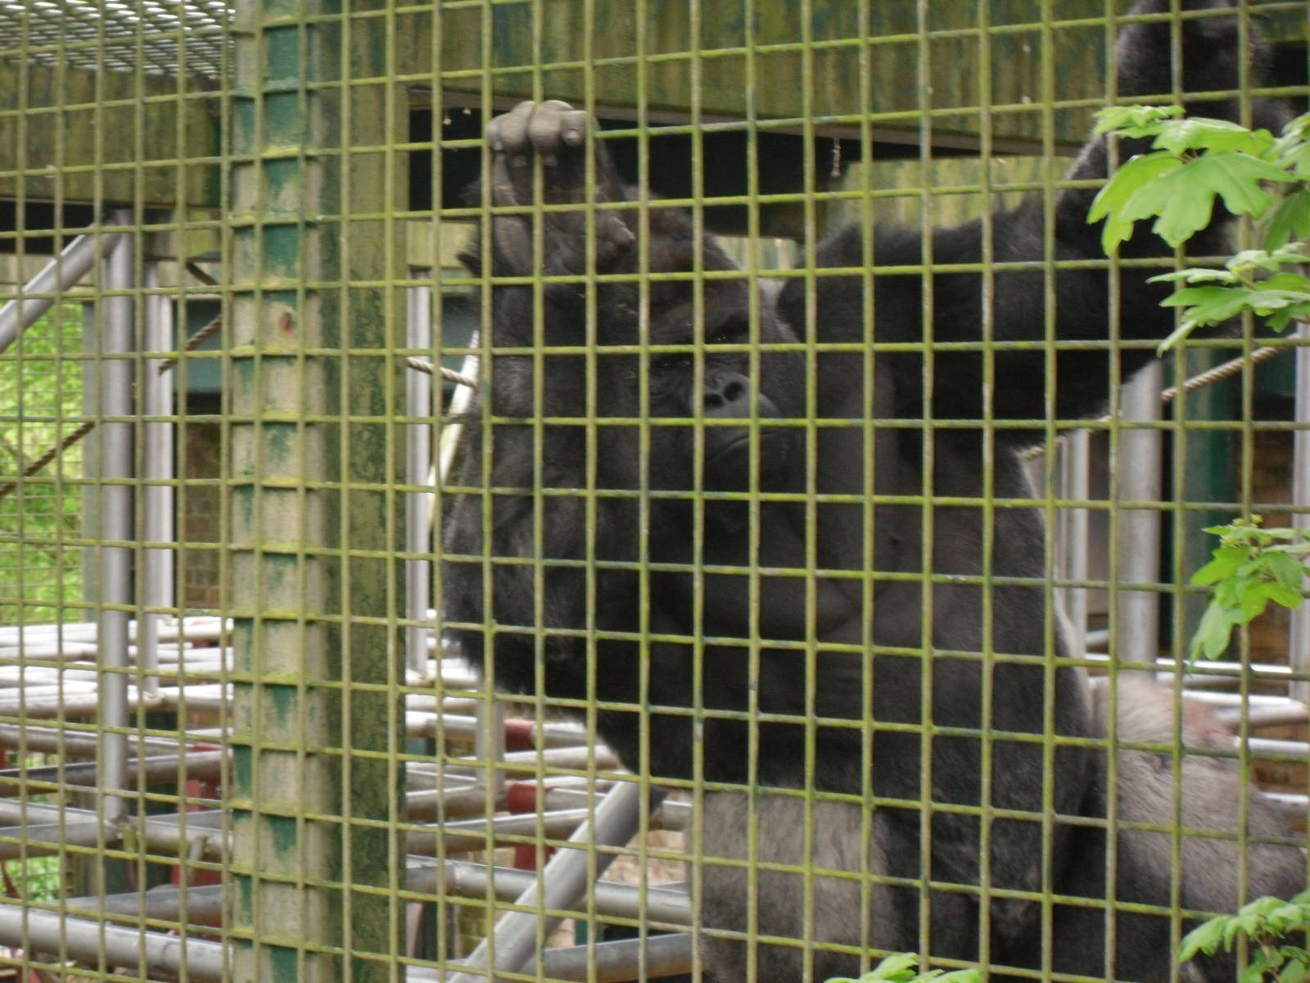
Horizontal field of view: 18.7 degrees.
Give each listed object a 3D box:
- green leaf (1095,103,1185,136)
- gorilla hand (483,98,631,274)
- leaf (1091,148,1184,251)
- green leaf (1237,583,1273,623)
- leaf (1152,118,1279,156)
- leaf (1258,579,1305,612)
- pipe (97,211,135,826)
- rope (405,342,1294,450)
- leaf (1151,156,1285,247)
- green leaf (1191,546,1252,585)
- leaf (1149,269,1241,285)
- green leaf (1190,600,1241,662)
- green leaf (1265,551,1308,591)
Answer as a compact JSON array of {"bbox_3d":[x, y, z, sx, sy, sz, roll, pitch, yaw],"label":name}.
[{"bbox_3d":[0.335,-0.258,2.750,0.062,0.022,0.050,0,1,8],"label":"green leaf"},{"bbox_3d":[-0.102,-0.320,4.170,0.140,0.183,0.110,1,1,27],"label":"gorilla hand"},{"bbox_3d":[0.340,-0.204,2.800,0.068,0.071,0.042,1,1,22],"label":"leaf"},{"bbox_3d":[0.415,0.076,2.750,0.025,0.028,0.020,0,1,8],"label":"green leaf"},{"bbox_3d":[0.387,-0.245,2.750,0.086,0.025,0.060,0,1,8],"label":"leaf"},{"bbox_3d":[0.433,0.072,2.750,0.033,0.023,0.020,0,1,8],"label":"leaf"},{"bbox_3d":[-0.934,0.046,6.900,0.050,1.060,0.050,0,1,-7],"label":"pipe"},{"bbox_3d":[0.363,-0.178,7.400,1.660,0.200,0.120,0,1,0],"label":"rope"},{"bbox_3d":[0.387,-0.202,2.750,0.103,0.065,0.040,0,1,8],"label":"leaf"},{"bbox_3d":[0.400,0.052,2.800,0.044,0.028,0.028,1,1,22],"label":"green leaf"},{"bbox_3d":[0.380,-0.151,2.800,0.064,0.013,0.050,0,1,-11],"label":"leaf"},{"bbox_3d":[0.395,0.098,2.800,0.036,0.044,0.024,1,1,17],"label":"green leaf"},{"bbox_3d":[0.445,0.057,2.800,0.032,0.030,0.024,0,1,-11],"label":"green leaf"}]

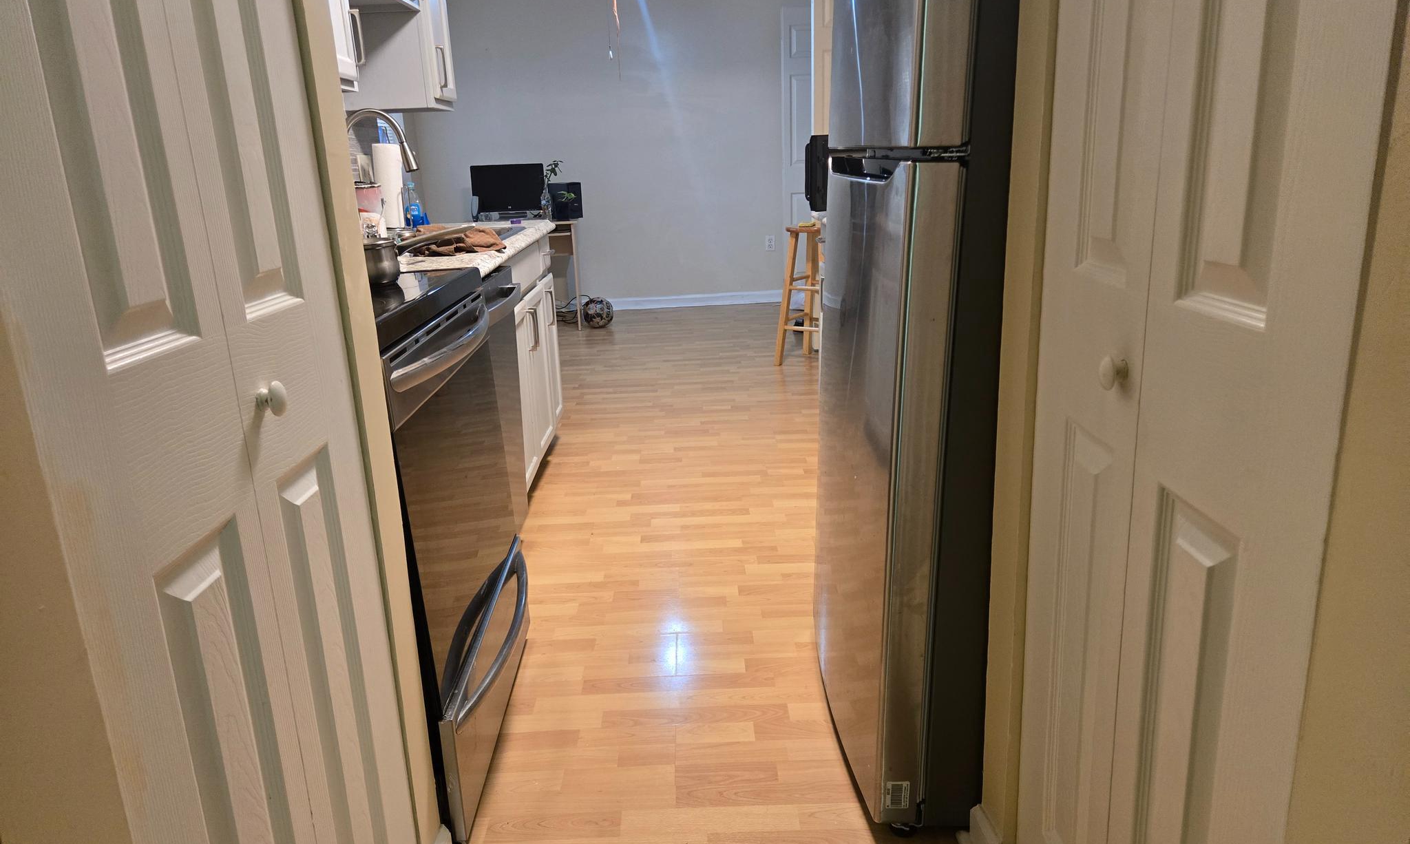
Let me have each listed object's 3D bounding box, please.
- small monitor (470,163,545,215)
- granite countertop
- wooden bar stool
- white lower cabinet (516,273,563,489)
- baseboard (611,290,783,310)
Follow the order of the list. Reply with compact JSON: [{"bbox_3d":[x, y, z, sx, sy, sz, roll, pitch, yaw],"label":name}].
[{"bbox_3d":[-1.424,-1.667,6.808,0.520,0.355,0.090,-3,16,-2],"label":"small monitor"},{"bbox_3d":[-0.896,-0.551,3.007,0.640,0.040,1.620,-3,16,-2],"label":"granite countertop"},{"bbox_3d":[0.637,-0.701,5.247,0.370,0.752,0.370,9,19,35],"label":"wooden bar stool"},{"bbox_3d":[-0.897,-0.171,3.403,0.600,0.630,0.990,-3,16,-2],"label":"white lower cabinet"},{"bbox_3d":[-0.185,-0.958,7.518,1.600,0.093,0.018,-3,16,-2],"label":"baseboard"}]

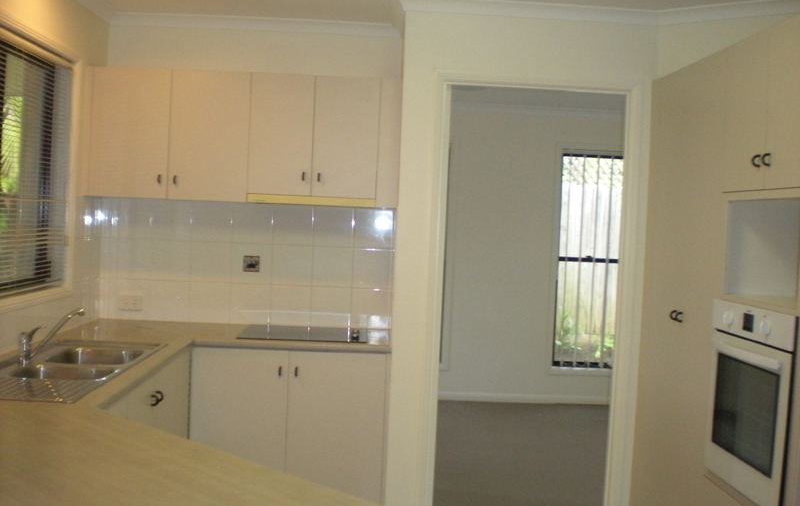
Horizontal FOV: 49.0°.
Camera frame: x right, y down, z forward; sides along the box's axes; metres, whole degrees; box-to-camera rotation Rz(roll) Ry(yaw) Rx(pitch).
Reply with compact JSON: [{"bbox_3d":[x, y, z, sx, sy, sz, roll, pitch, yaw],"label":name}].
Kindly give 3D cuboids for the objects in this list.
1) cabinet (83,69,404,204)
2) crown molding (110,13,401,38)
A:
[{"bbox_3d":[-0.725,-0.534,4.179,1.435,0.591,0.314,2,2,-1],"label":"cabinet"},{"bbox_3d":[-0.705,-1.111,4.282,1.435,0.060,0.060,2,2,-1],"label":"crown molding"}]

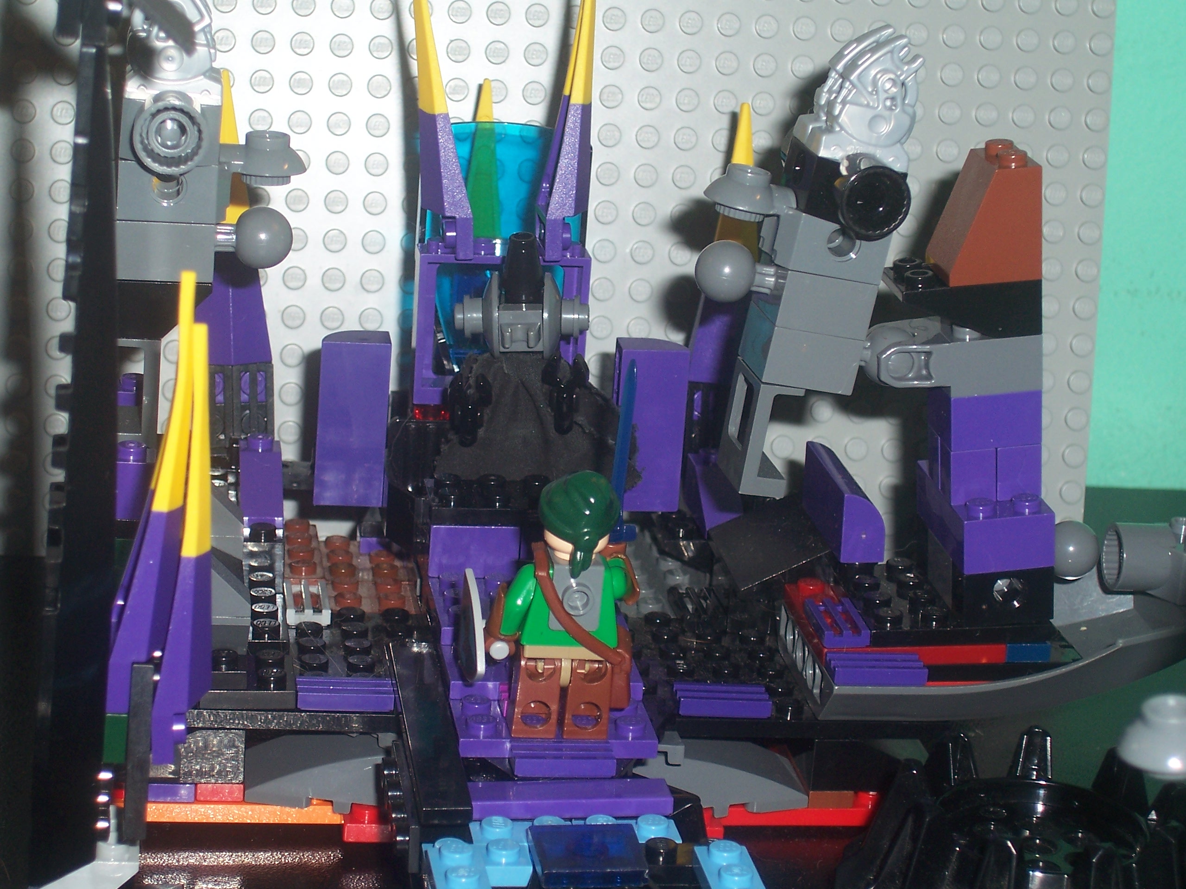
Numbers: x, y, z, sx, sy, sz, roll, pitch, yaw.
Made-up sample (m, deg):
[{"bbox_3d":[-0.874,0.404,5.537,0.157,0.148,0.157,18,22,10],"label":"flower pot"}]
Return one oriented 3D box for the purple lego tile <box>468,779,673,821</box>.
[{"bbox_3d":[-0.004,0.056,0.445,0.032,0.003,0.008,0,17,-9],"label":"purple lego tile"}]

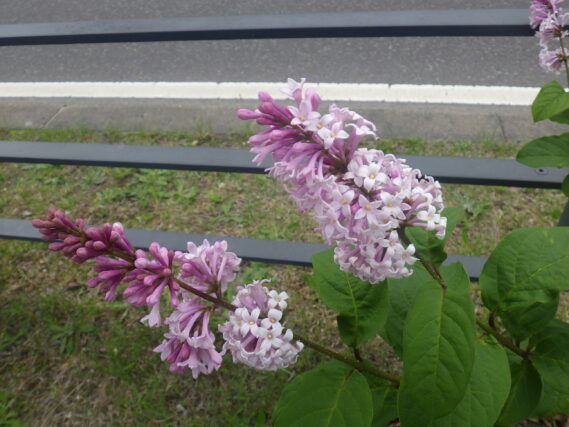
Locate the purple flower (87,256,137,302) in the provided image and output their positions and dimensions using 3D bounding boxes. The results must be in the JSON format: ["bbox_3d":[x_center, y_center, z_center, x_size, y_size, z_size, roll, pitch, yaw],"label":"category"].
[{"bbox_3d":[-0.120,0.046,0.320,0.034,0.030,0.032,18,90,2],"label":"purple flower"}]

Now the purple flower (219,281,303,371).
[{"bbox_3d":[-0.017,0.079,0.325,0.057,0.061,0.052,-6,12,-1],"label":"purple flower"}]

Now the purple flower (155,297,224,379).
[{"bbox_3d":[-0.067,0.086,0.320,0.046,0.055,0.044,-12,0,-1],"label":"purple flower"}]

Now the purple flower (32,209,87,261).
[{"bbox_3d":[-0.156,0.015,0.320,0.040,0.032,0.033,35,85,-6],"label":"purple flower"}]

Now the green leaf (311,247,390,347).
[{"bbox_3d":[0.050,0.062,0.350,0.058,0.028,0.082,-5,69,-2],"label":"green leaf"}]

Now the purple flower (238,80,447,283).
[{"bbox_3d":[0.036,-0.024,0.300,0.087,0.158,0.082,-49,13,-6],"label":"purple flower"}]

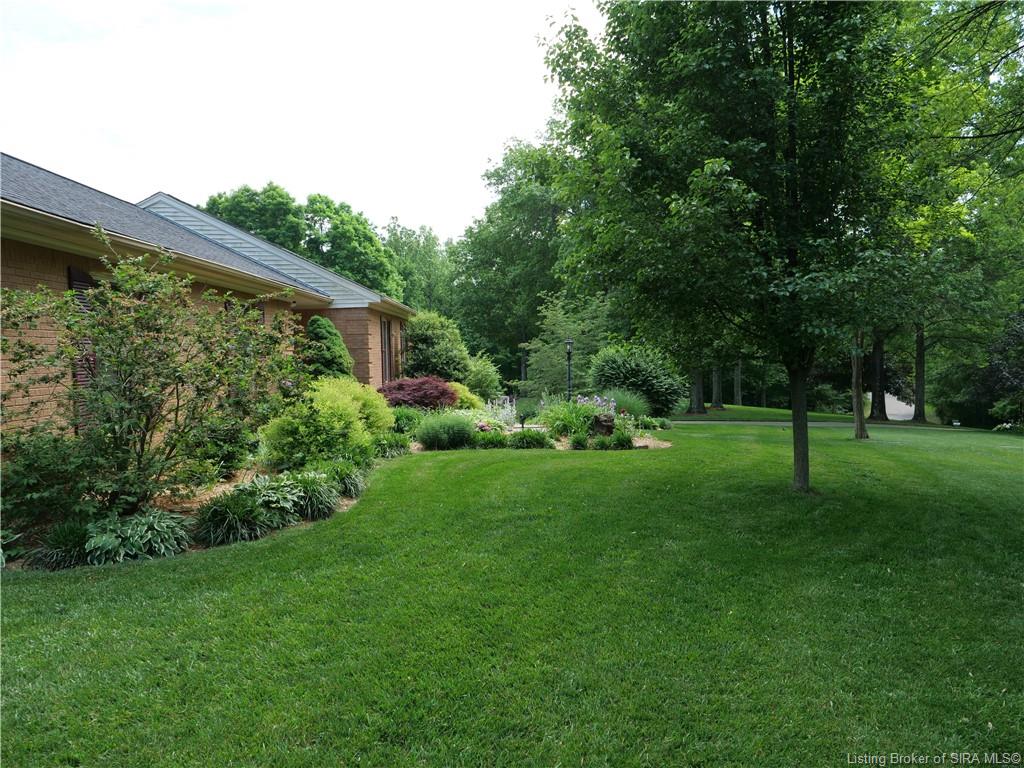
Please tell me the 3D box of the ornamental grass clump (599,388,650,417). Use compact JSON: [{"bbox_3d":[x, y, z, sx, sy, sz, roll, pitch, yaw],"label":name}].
[{"bbox_3d":[2.261,0.515,14.246,1.030,0.851,0.950,-1,3,0],"label":"ornamental grass clump"}]

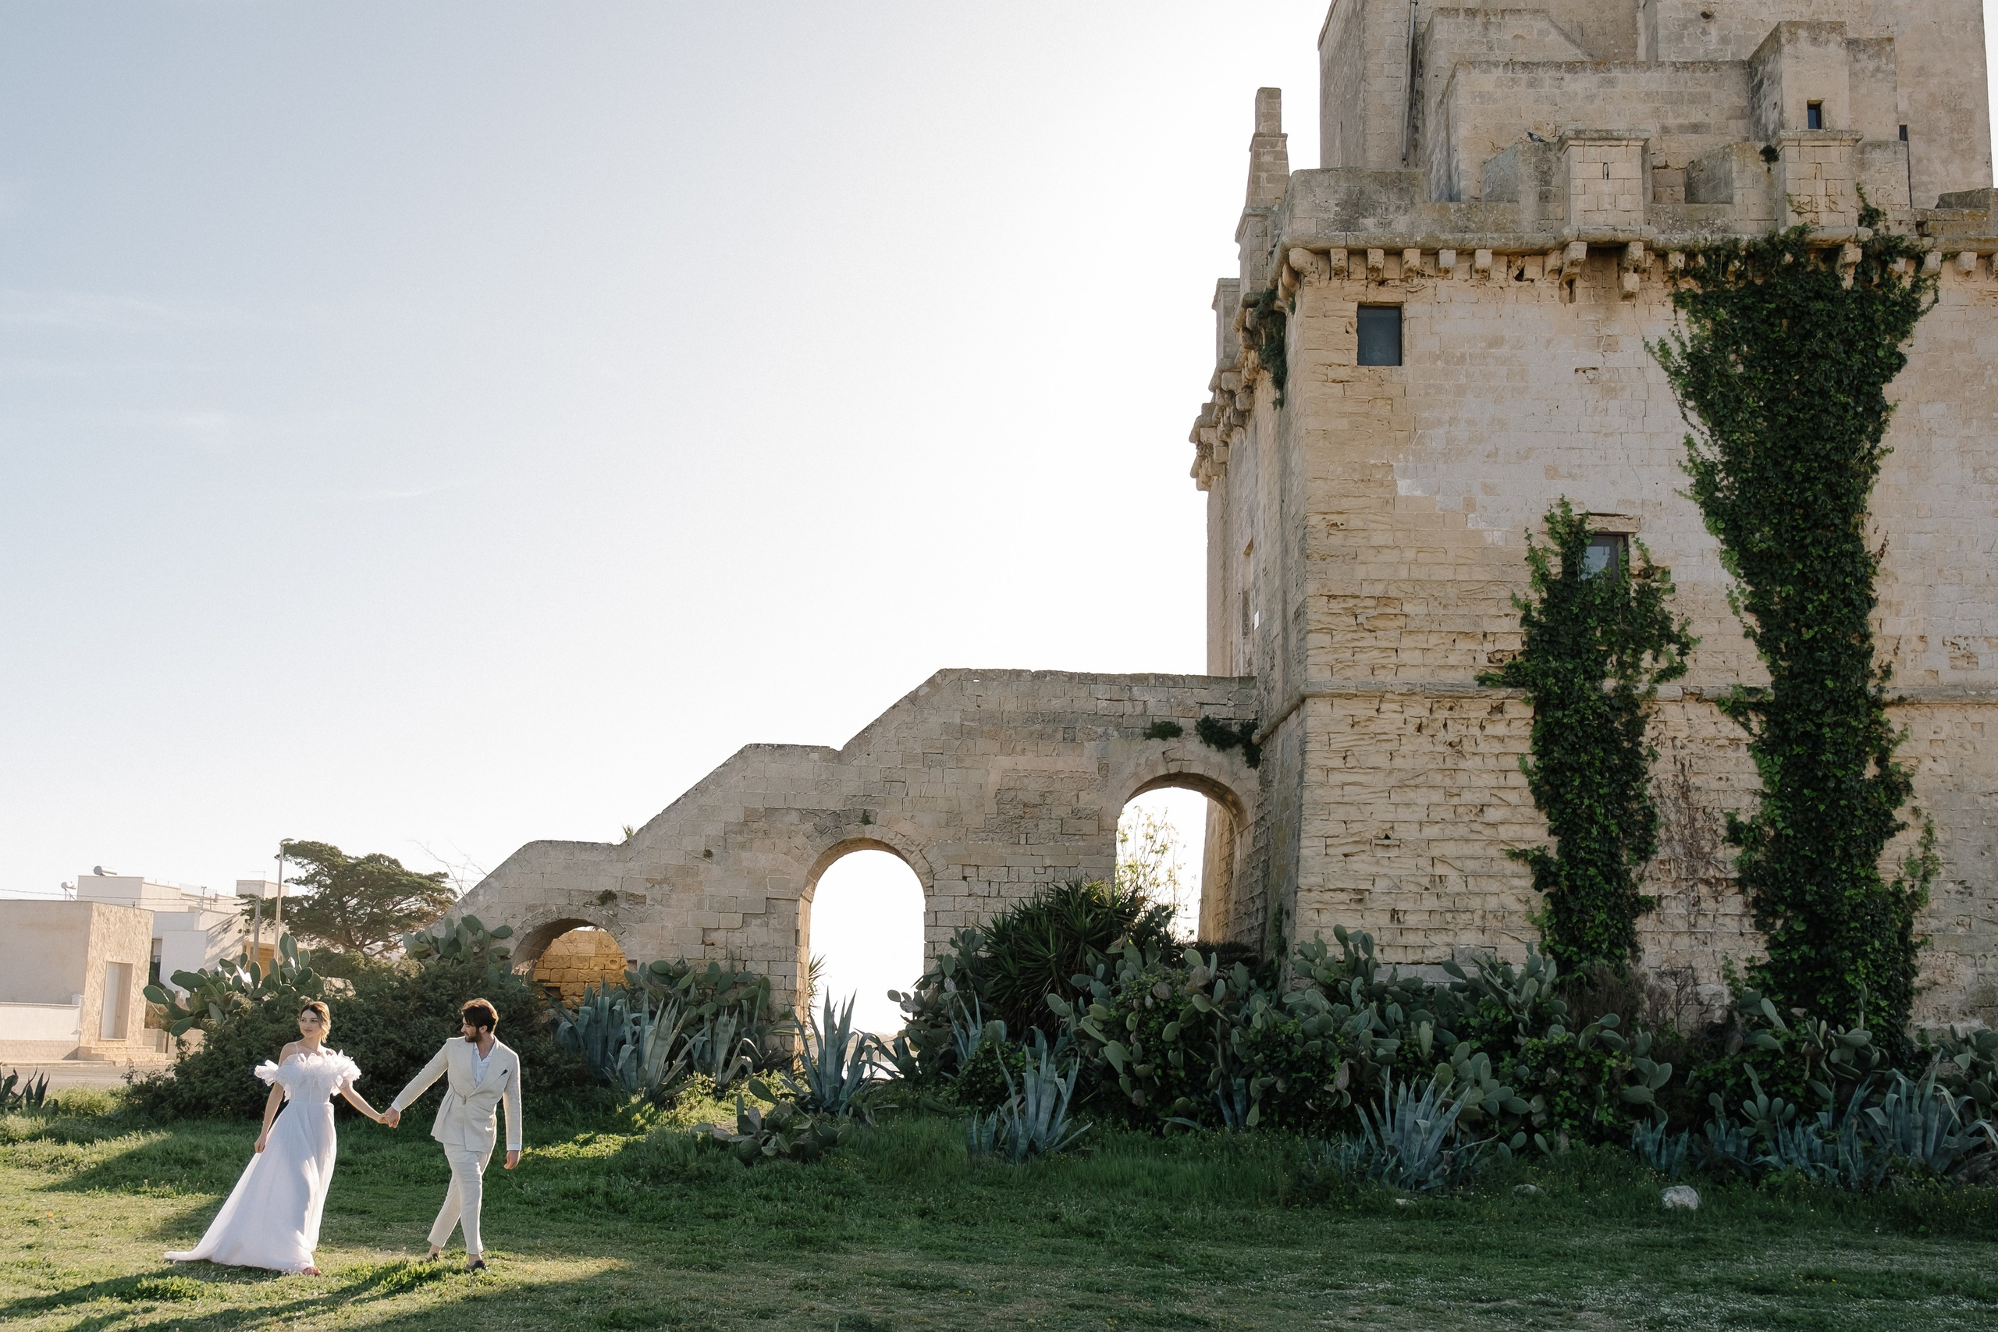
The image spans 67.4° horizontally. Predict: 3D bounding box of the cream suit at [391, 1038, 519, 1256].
[{"bbox_3d":[-3.765,3.340,10.400,0.880,1.440,0.500,5,-12,-21],"label":"cream suit"}]

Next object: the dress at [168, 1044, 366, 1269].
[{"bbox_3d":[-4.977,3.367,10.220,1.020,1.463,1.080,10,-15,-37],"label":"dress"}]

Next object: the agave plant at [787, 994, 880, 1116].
[{"bbox_3d":[-2.121,5.012,19.300,1.250,1.500,1.200,1,-11,0],"label":"agave plant"}]

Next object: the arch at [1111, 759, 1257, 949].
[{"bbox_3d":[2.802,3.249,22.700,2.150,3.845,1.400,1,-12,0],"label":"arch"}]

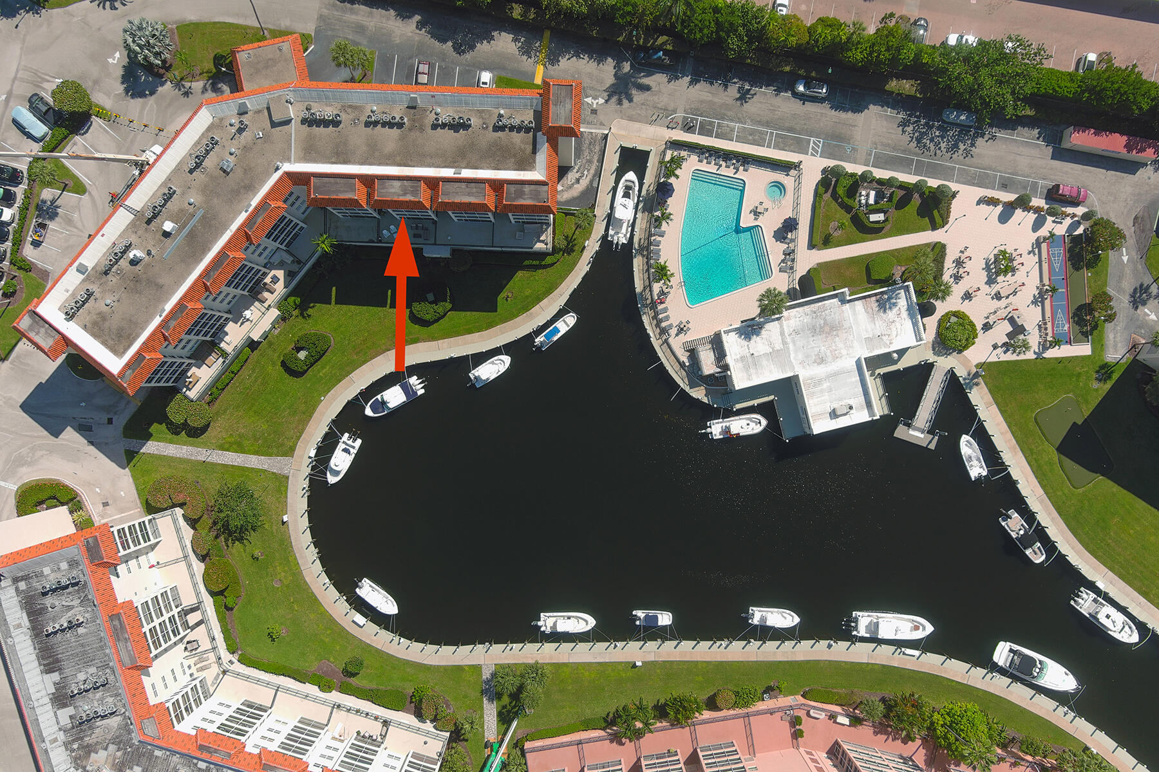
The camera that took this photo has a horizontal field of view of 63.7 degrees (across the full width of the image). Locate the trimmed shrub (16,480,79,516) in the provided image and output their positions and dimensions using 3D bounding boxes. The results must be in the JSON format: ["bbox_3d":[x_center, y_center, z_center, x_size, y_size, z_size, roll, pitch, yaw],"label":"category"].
[{"bbox_3d":[-73.853,15.845,129.605,8.700,1.400,5.200,0,90,-1],"label":"trimmed shrub"}]

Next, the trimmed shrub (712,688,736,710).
[{"bbox_3d":[20.050,43.648,130.011,3.000,2.400,3.000,0,90,-1],"label":"trimmed shrub"}]

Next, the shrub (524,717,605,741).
[{"bbox_3d":[-2.114,48.601,132.089,11.100,1.200,1.350,-11,90,0],"label":"shrub"}]

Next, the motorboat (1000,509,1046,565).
[{"bbox_3d":[63.304,21.626,133.062,2.550,2.400,8.600,-38,90,0],"label":"motorboat"}]

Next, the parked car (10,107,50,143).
[{"bbox_3d":[-77.114,-36.878,131.283,4.850,1.720,1.900,40,90,0],"label":"parked car"}]

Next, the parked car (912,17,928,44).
[{"bbox_3d":[48.093,-49.815,131.943,1.870,1.550,4.700,10,90,0],"label":"parked car"}]

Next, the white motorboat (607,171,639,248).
[{"bbox_3d":[6.341,-24.711,131.271,3.300,3.400,10.900,11,90,-1],"label":"white motorboat"}]

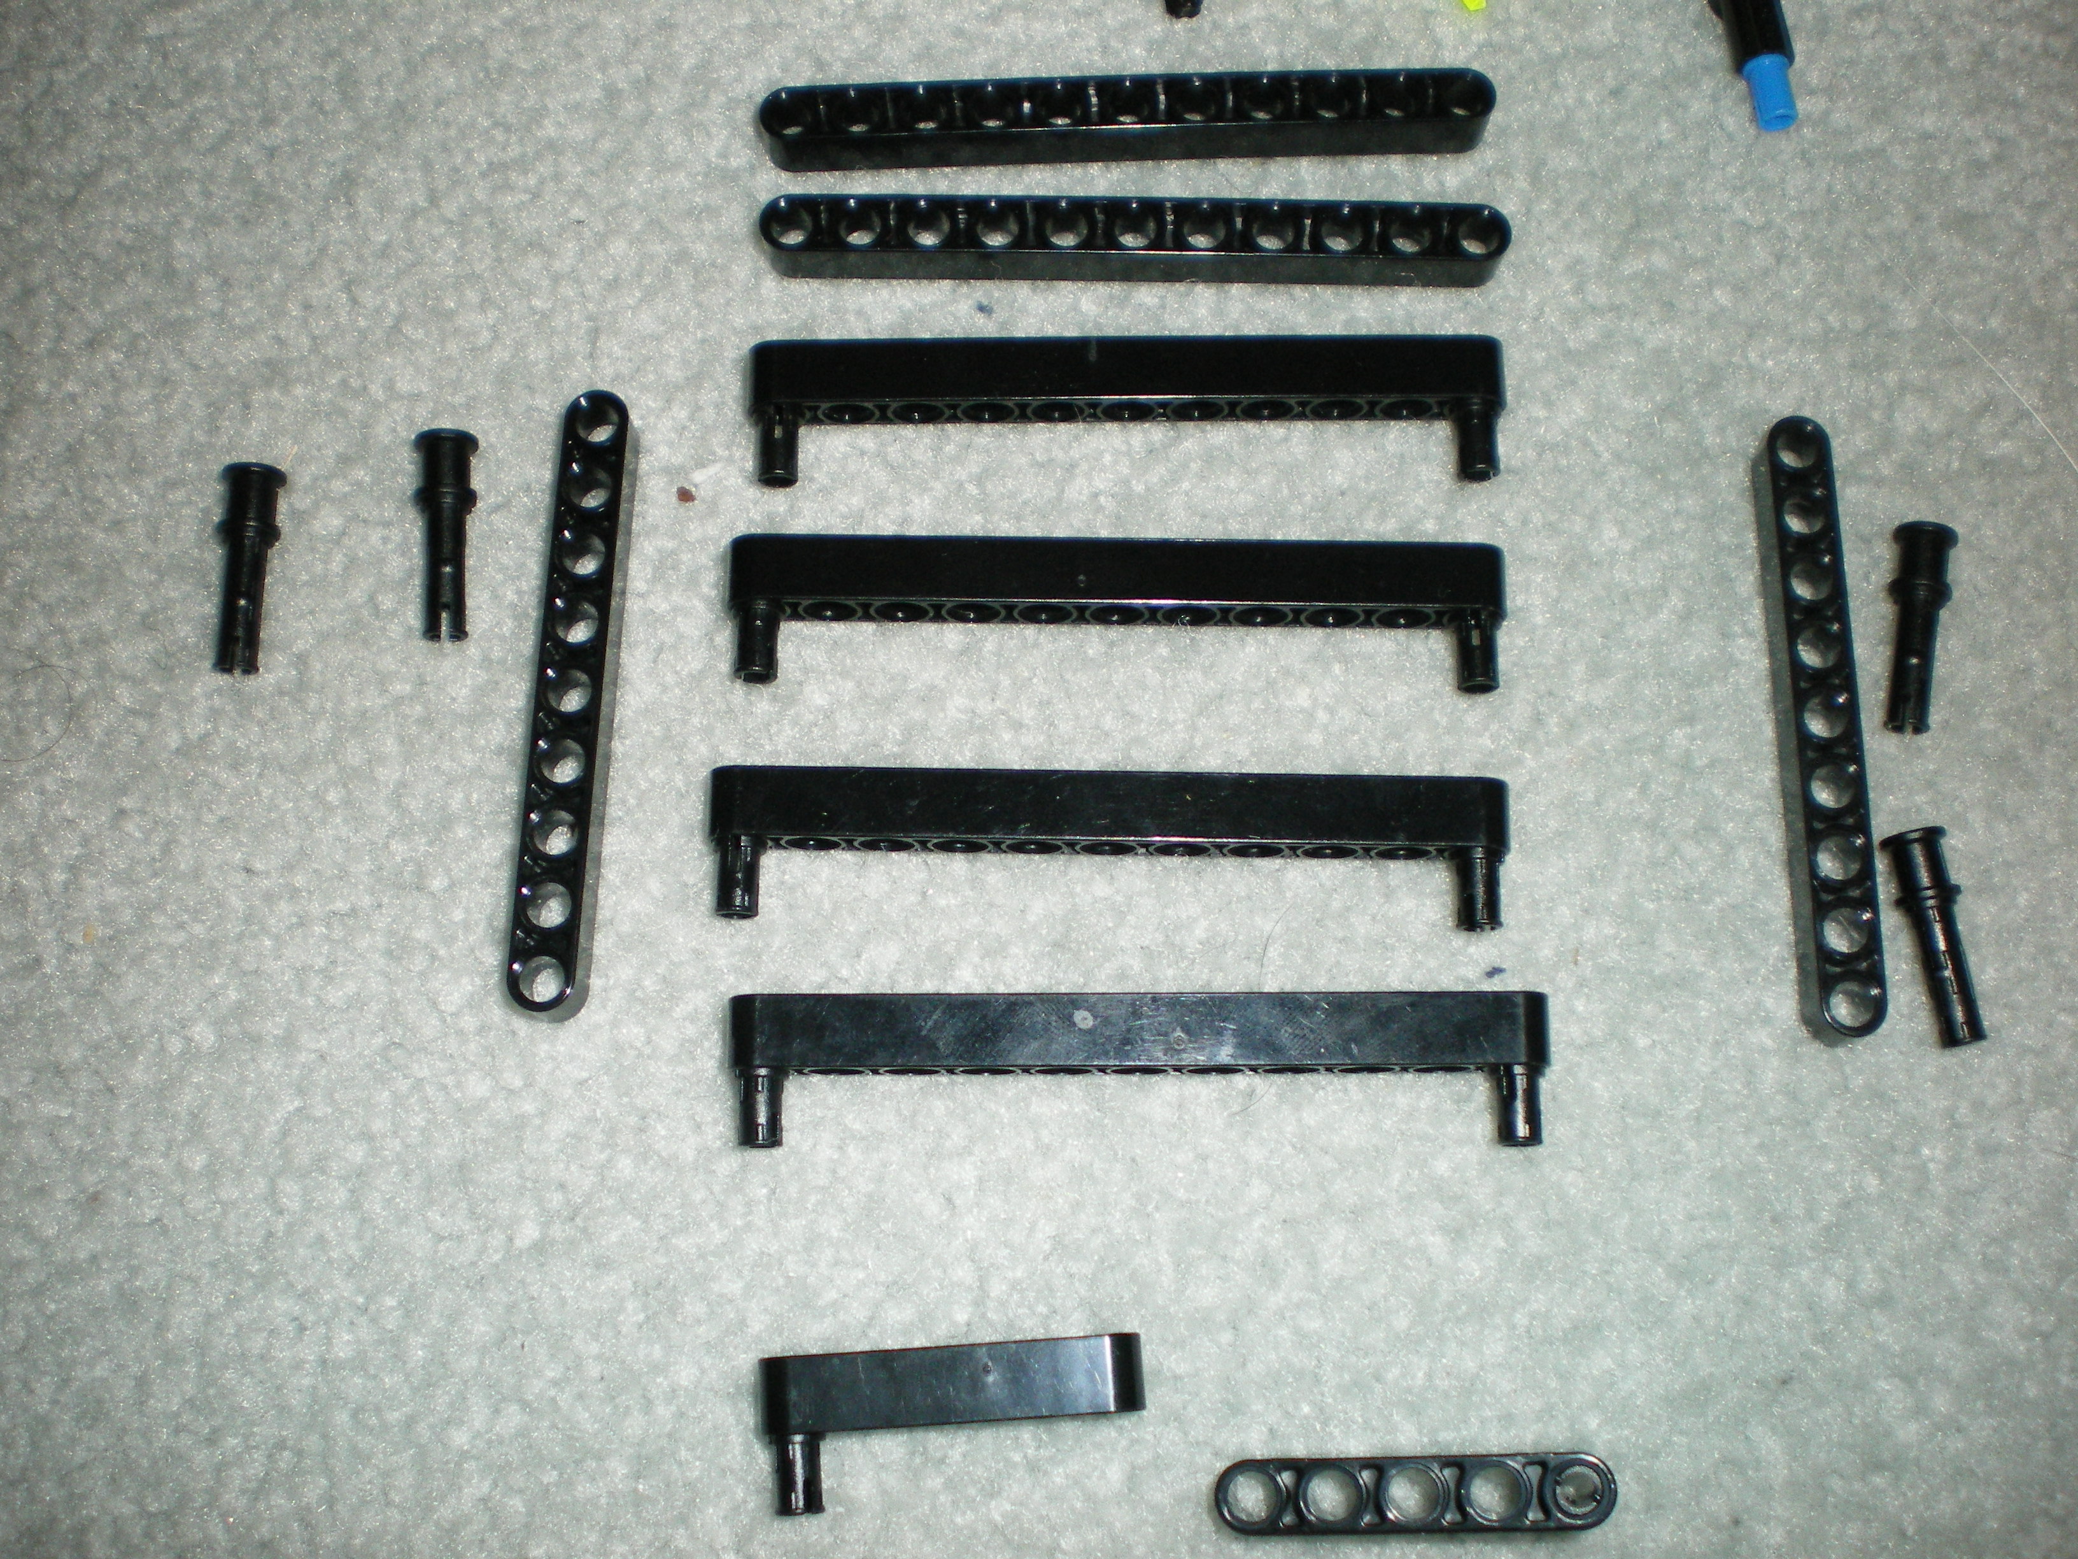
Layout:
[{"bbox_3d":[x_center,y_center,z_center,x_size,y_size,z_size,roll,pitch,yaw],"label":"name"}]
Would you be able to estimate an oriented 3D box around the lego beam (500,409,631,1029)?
[{"bbox_3d":[-0.051,-0.009,0.237,0.007,0.008,0.071,2,73,0],"label":"lego beam"}]

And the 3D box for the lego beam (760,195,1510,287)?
[{"bbox_3d":[0.011,-0.064,0.255,0.087,0.008,0.007,1,78,0],"label":"lego beam"}]

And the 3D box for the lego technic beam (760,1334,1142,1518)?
[{"bbox_3d":[-0.009,0.066,0.223,0.039,0.007,0.016,-4,78,-1],"label":"lego technic beam"}]

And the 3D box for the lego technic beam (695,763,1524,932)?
[{"bbox_3d":[0.008,0.008,0.237,0.087,0.007,0.016,1,75,0],"label":"lego technic beam"}]

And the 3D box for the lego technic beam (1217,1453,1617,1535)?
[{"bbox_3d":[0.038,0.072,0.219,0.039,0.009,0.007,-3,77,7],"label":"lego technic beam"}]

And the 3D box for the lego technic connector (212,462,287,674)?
[{"bbox_3d":[-0.090,-0.024,0.246,0.007,0.007,0.024,1,78,0],"label":"lego technic connector"}]

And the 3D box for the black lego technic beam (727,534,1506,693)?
[{"bbox_3d":[0.009,-0.018,0.241,0.087,0.007,0.016,1,73,-1],"label":"black lego technic beam"}]

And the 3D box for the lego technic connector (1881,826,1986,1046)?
[{"bbox_3d":[0.097,0.017,0.232,0.007,0.007,0.024,-7,74,-3],"label":"lego technic connector"}]

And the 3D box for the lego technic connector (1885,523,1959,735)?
[{"bbox_3d":[0.098,-0.017,0.242,0.007,0.007,0.024,12,74,3],"label":"lego technic connector"}]

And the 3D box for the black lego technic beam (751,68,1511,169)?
[{"bbox_3d":[0.011,-0.079,0.259,0.087,0.008,0.007,-1,70,-1],"label":"black lego technic beam"}]

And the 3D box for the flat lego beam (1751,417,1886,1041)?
[{"bbox_3d":[0.087,-0.006,0.241,0.007,0.008,0.071,-1,74,3],"label":"flat lego beam"}]

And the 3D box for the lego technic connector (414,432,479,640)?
[{"bbox_3d":[-0.067,-0.028,0.243,0.007,0.007,0.024,-4,74,-2],"label":"lego technic connector"}]

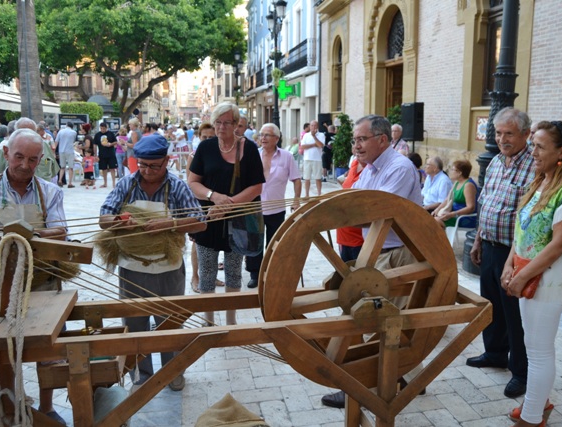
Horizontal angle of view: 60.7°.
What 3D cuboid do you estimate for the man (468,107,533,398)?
[{"bbox_3d":[1.437,0.226,3.073,0.330,1.735,0.500,-9,14,-41],"label":"man"}]

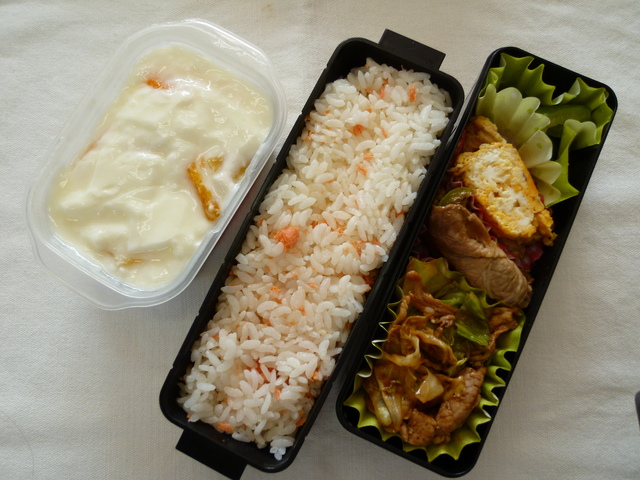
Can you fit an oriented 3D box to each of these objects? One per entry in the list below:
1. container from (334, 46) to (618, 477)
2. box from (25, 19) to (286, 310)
[{"bbox_3d":[0.076,0.007,0.229,0.067,0.047,0.199,25,84,4],"label":"container"},{"bbox_3d":[-0.077,-0.036,0.236,0.092,0.047,0.147,29,84,4],"label":"box"}]

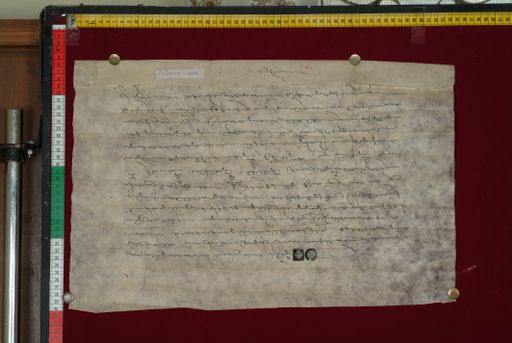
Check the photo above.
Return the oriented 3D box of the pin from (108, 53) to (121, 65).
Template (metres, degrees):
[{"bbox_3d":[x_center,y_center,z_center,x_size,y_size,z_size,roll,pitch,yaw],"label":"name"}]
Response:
[{"bbox_3d":[-0.198,-0.157,1.752,0.015,0.015,0.009,0,-4,0],"label":"pin"}]

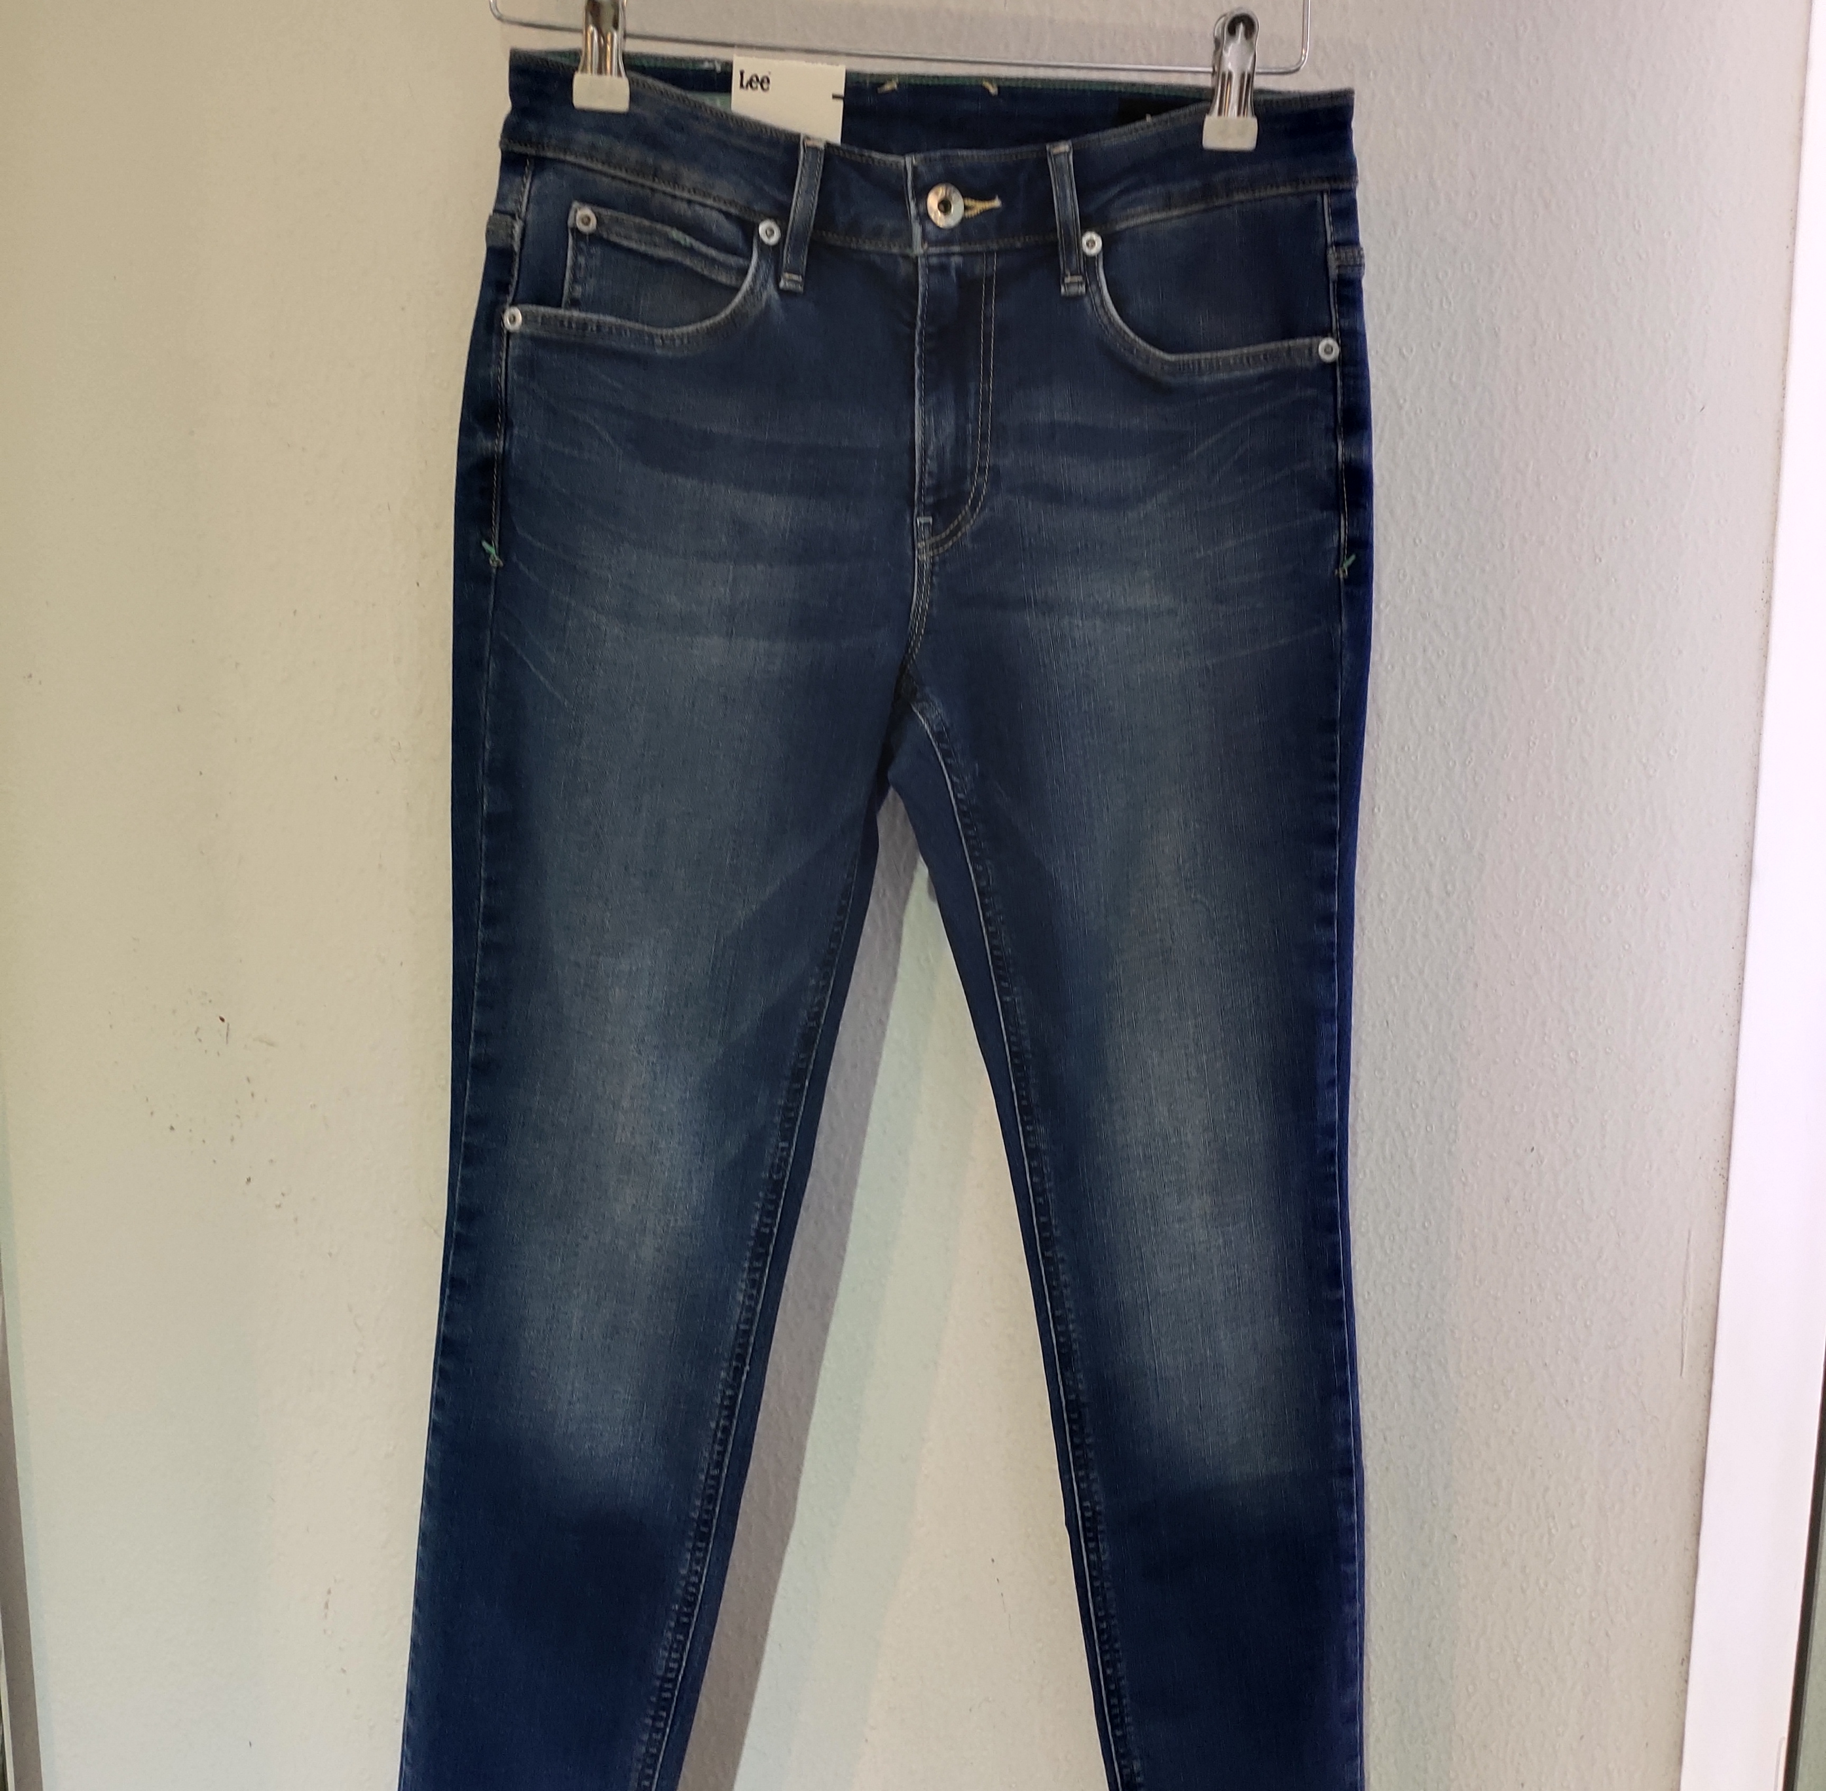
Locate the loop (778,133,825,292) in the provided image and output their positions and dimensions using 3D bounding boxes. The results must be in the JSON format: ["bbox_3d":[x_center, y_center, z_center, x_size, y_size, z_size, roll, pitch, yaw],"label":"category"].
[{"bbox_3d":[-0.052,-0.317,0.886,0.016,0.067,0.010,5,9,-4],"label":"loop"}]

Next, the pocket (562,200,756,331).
[{"bbox_3d":[-0.119,-0.296,0.894,0.089,0.056,0.015,1,9,0],"label":"pocket"}]

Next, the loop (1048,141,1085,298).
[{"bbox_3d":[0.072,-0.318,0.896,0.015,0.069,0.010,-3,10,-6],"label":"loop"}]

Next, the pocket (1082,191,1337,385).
[{"bbox_3d":[0.142,-0.292,0.918,0.118,0.083,0.020,-1,9,-9],"label":"pocket"}]

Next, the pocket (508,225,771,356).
[{"bbox_3d":[-0.128,-0.285,0.897,0.121,0.055,0.020,1,9,0],"label":"pocket"}]

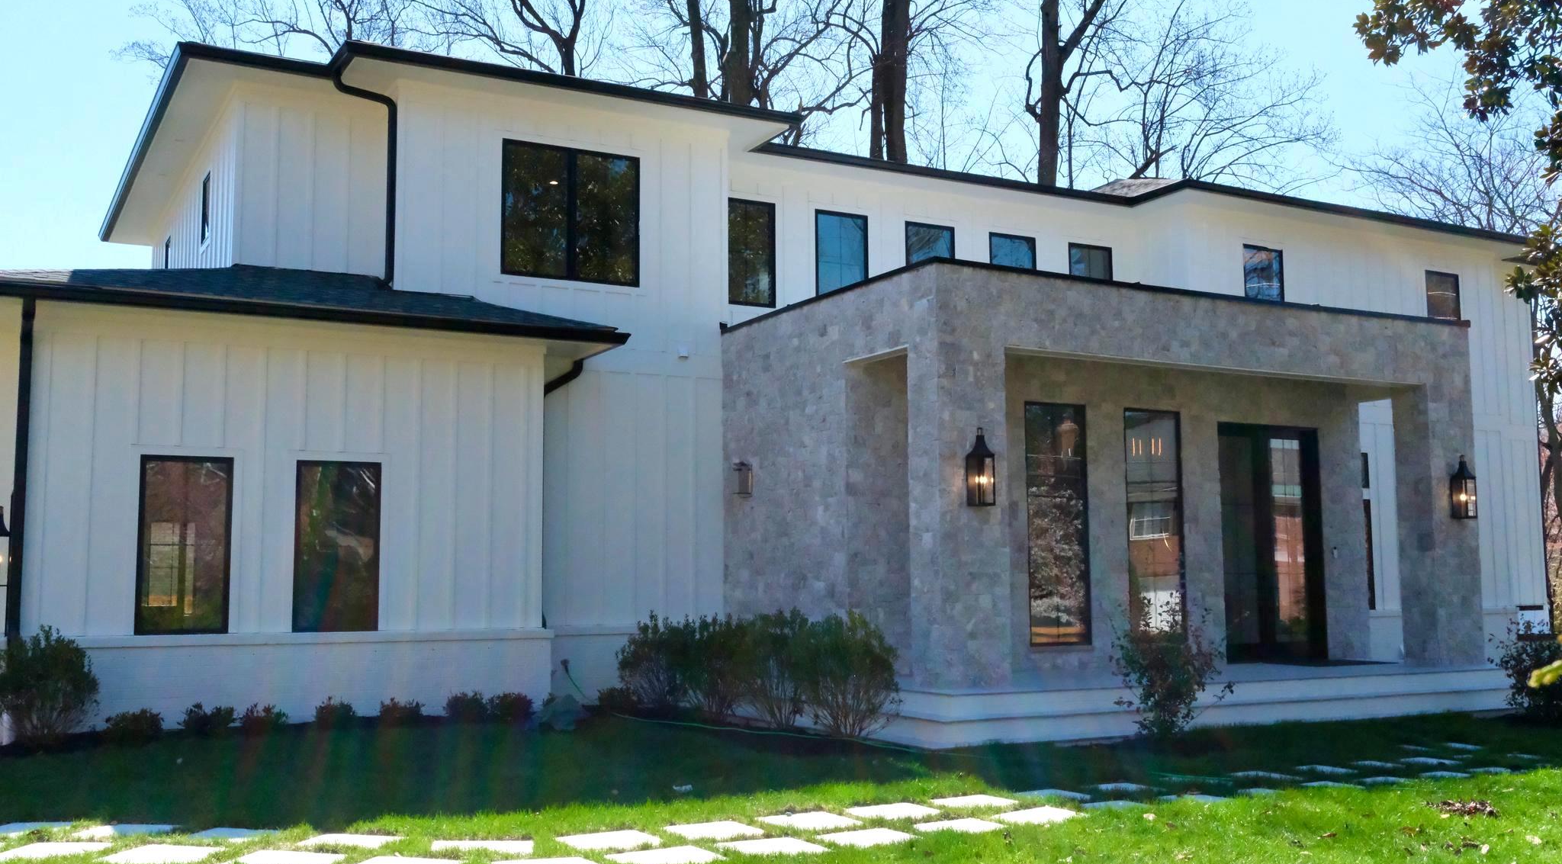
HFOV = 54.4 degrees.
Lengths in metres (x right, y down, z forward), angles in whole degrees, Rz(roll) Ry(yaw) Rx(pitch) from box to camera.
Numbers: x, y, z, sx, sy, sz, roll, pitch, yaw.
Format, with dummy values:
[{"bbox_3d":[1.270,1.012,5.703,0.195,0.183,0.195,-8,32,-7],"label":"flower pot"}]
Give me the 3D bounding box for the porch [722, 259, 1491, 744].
[{"bbox_3d":[3.910,0.902,17.617,7.910,4.410,5.040,3,-7,-28],"label":"porch"}]

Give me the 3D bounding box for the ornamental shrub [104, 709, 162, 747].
[{"bbox_3d":[-5.926,2.702,13.886,0.547,0.325,0.547,3,-6,-28],"label":"ornamental shrub"}]

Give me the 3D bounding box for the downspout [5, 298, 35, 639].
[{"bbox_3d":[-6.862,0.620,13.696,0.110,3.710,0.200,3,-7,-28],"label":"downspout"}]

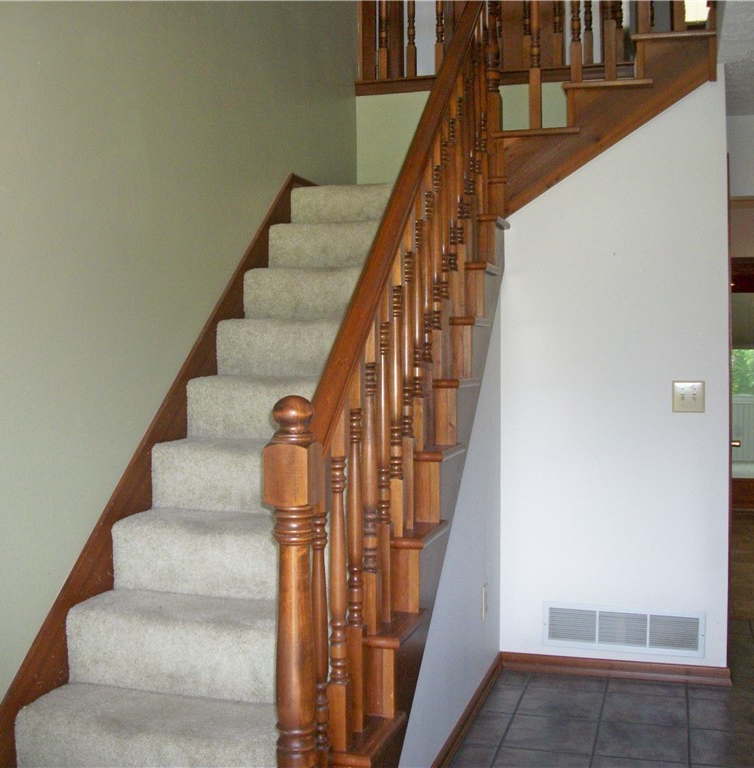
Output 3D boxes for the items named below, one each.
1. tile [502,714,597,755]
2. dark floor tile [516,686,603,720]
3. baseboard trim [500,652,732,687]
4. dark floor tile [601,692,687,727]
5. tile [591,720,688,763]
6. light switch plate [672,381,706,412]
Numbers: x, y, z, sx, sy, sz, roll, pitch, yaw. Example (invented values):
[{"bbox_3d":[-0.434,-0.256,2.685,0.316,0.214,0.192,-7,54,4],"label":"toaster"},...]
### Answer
[{"bbox_3d":[0.594,1.193,3.199,0.297,0.010,0.295,0,2,17],"label":"tile"},{"bbox_3d":[0.683,1.185,3.486,0.297,0.010,0.295,0,2,17],"label":"dark floor tile"},{"bbox_3d":[0.931,1.134,3.751,0.898,0.072,0.022,0,2,17],"label":"baseboard trim"},{"bbox_3d":[0.969,1.181,3.399,0.297,0.010,0.295,0,2,17],"label":"dark floor tile"},{"bbox_3d":[0.879,1.189,3.113,0.297,0.010,0.295,0,2,17],"label":"tile"},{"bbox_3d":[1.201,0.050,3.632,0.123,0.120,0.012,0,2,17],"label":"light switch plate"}]

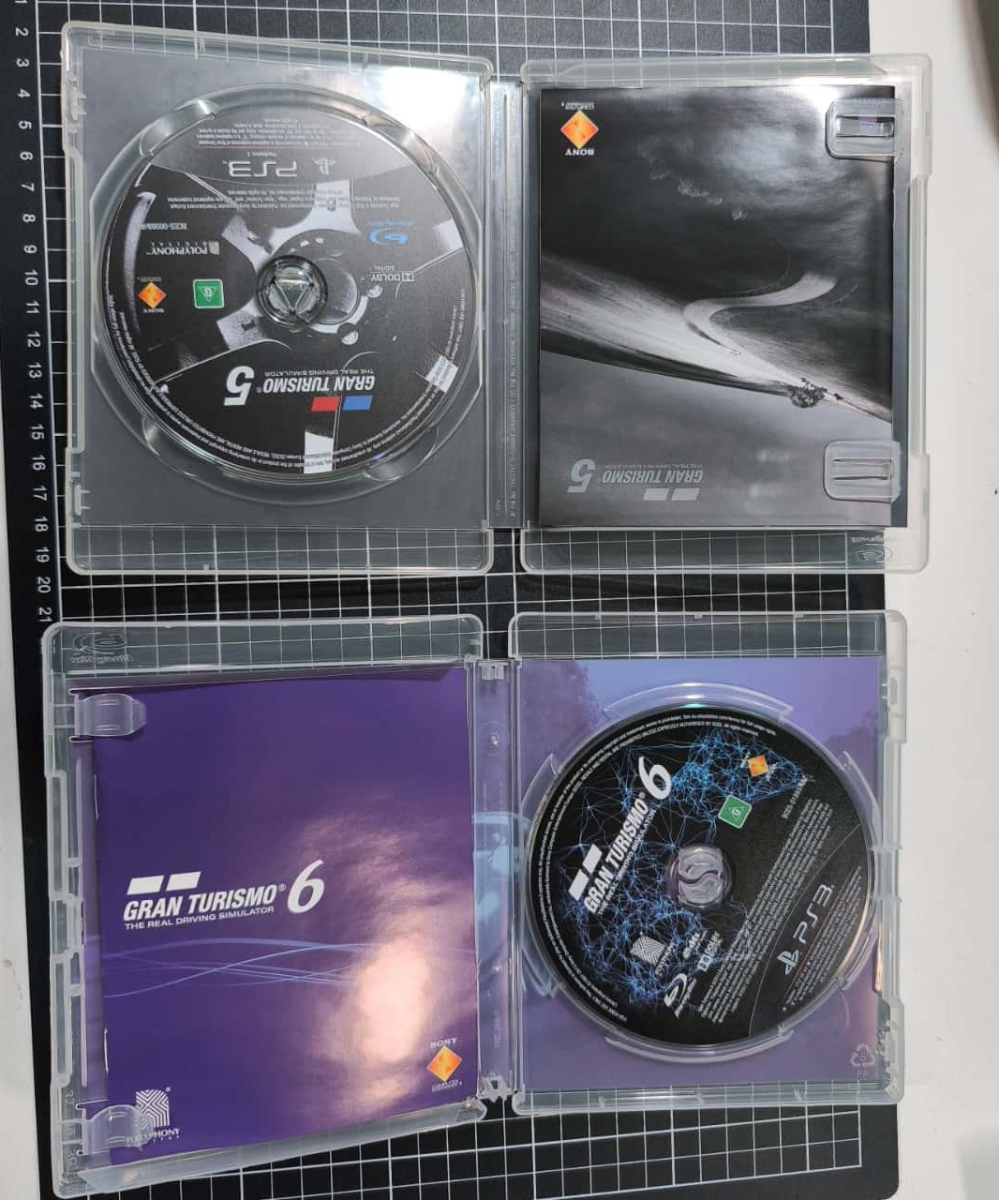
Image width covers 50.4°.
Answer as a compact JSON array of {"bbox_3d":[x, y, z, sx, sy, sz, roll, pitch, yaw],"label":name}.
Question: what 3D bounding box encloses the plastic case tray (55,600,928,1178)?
[{"bbox_3d":[0.000,0.090,0.354,0.280,0.031,0.172,-1,92,-11],"label":"plastic case tray"}]

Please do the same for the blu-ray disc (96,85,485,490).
[{"bbox_3d":[-0.067,-0.100,0.345,0.120,0.002,0.120,0,91,-10],"label":"blu-ray disc"}]

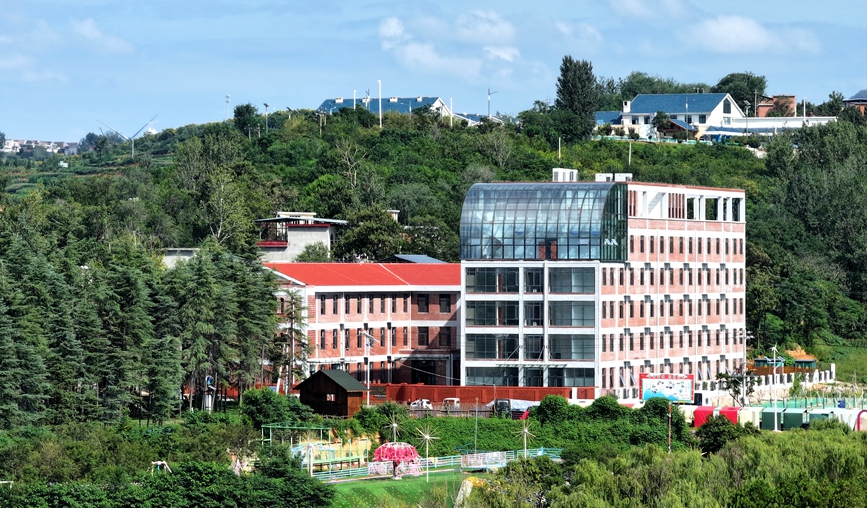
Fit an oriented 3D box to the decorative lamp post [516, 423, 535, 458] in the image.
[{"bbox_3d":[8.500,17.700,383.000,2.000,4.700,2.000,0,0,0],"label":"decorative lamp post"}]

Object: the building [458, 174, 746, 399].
[{"bbox_3d":[20.400,4.000,477.400,15.800,24.200,58.800,0,0,20],"label":"building"}]

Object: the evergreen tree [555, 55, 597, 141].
[{"bbox_3d":[26.600,-29.200,780.000,7.900,16.200,7.900,0,0,0],"label":"evergreen tree"}]

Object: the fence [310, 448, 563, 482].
[{"bbox_3d":[1.000,19.700,391.000,0.300,1.100,48.000,0,0,29],"label":"fence"}]

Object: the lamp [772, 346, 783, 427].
[{"bbox_3d":[34.900,13.500,422.000,1.300,8.800,1.000,0,0,20],"label":"lamp"}]

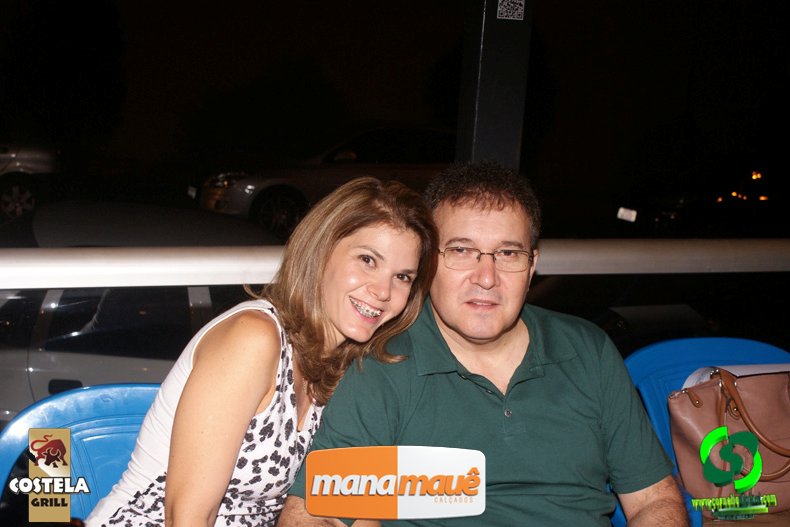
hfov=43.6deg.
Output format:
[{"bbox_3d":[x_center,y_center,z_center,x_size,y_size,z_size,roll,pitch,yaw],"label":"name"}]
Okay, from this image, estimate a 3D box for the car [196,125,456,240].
[{"bbox_3d":[-0.443,-1.168,12.811,4.420,1.460,1.770,-1,13,-21],"label":"car"}]

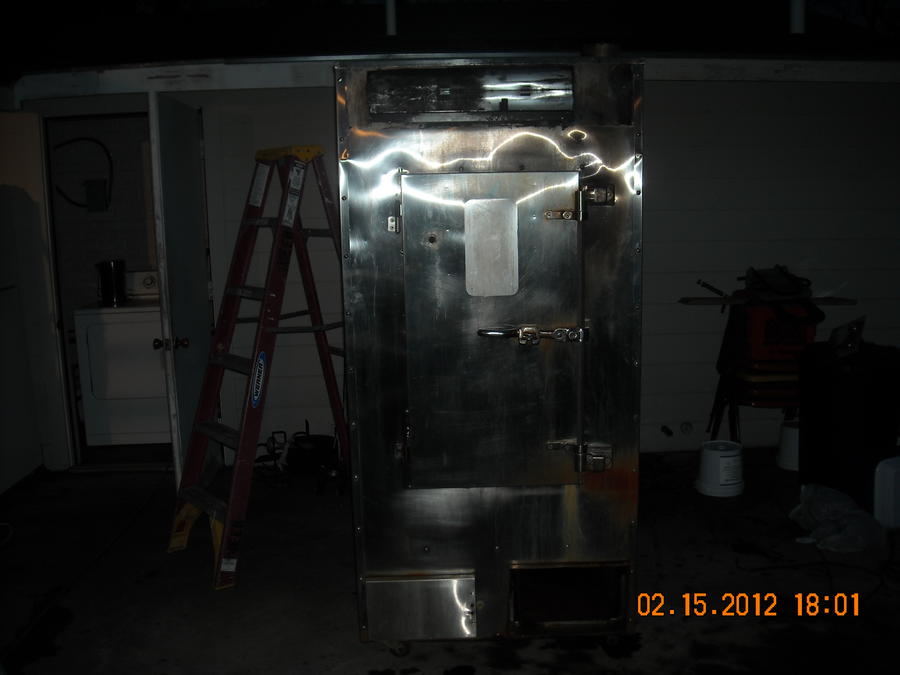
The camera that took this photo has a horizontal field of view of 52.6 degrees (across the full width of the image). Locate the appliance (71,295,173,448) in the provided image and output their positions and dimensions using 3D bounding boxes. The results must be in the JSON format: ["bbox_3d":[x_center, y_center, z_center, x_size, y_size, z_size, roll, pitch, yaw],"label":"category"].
[{"bbox_3d":[-1.967,0.155,6.040,0.690,0.950,0.680,-1,9,-1],"label":"appliance"}]

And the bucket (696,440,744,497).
[{"bbox_3d":[1.392,0.669,4.670,0.235,0.230,0.235,-1,9,0],"label":"bucket"}]

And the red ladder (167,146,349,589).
[{"bbox_3d":[-0.708,0.060,3.995,1.030,1.730,0.550,-8,12,-38],"label":"red ladder"}]

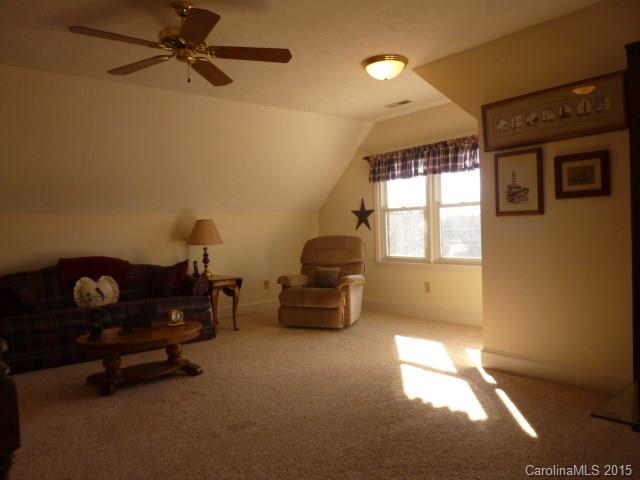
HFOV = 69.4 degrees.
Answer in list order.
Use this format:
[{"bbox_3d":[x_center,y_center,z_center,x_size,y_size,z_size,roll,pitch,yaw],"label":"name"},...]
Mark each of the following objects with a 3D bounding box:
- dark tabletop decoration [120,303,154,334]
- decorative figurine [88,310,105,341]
[{"bbox_3d":[-1.458,0.598,3.656,0.239,0.217,0.137,-3,2,-39],"label":"dark tabletop decoration"},{"bbox_3d":[-1.652,0.615,3.408,0.103,0.211,0.097,-3,2,-39],"label":"decorative figurine"}]

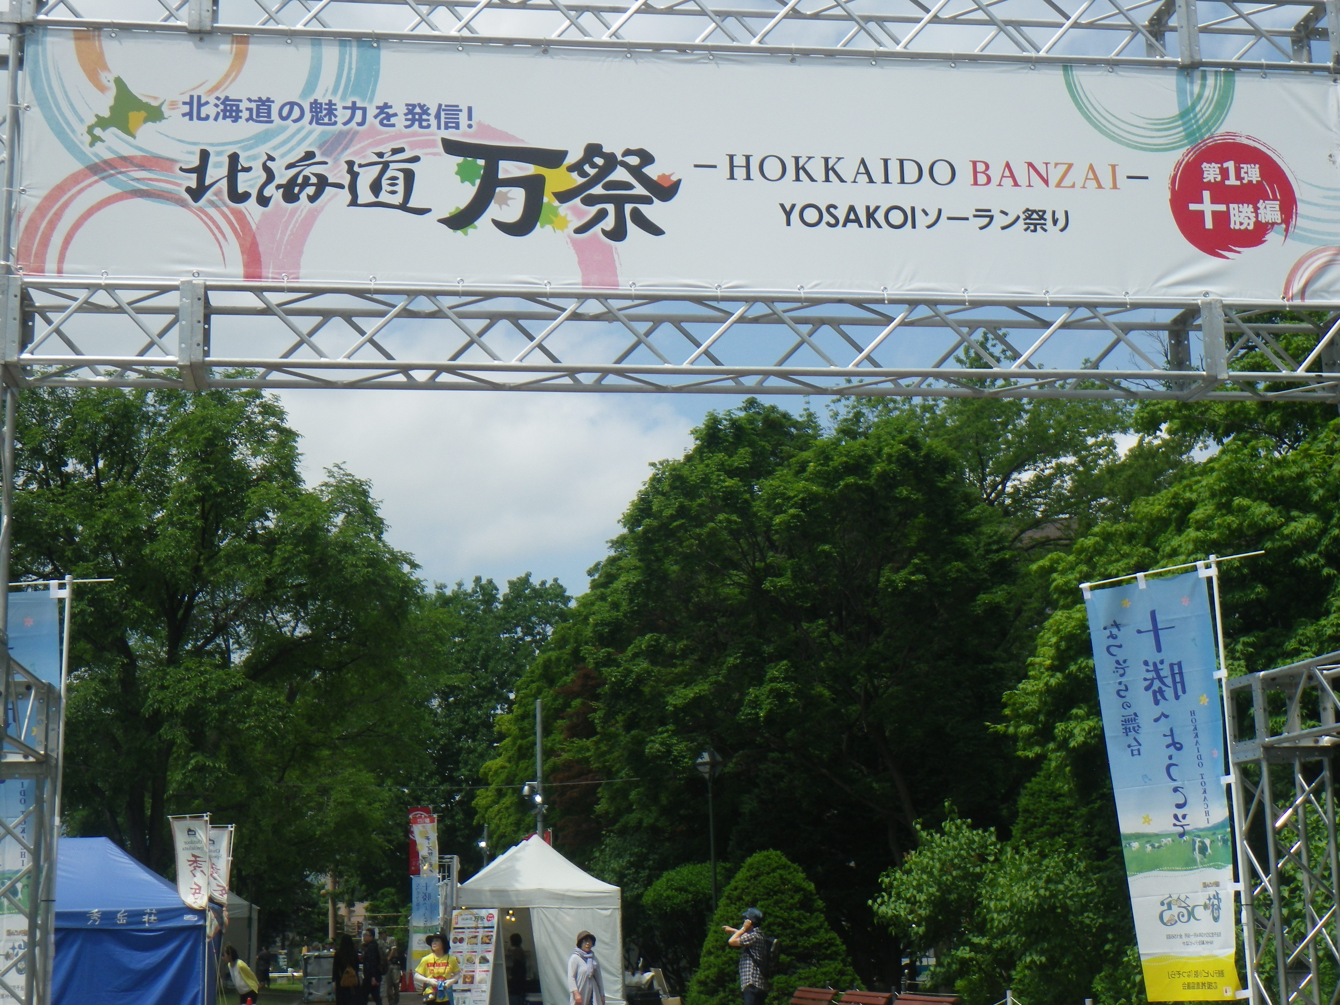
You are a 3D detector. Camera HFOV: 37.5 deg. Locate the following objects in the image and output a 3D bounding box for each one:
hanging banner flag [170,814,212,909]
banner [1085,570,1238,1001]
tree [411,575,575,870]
[{"bbox_3d":[-6.598,5.076,27.076,0.600,1.700,0.150,-5,-13,14],"label":"hanging banner flag"},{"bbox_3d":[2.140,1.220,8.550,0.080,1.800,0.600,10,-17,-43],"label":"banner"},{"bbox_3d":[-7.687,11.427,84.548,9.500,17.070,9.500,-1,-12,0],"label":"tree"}]

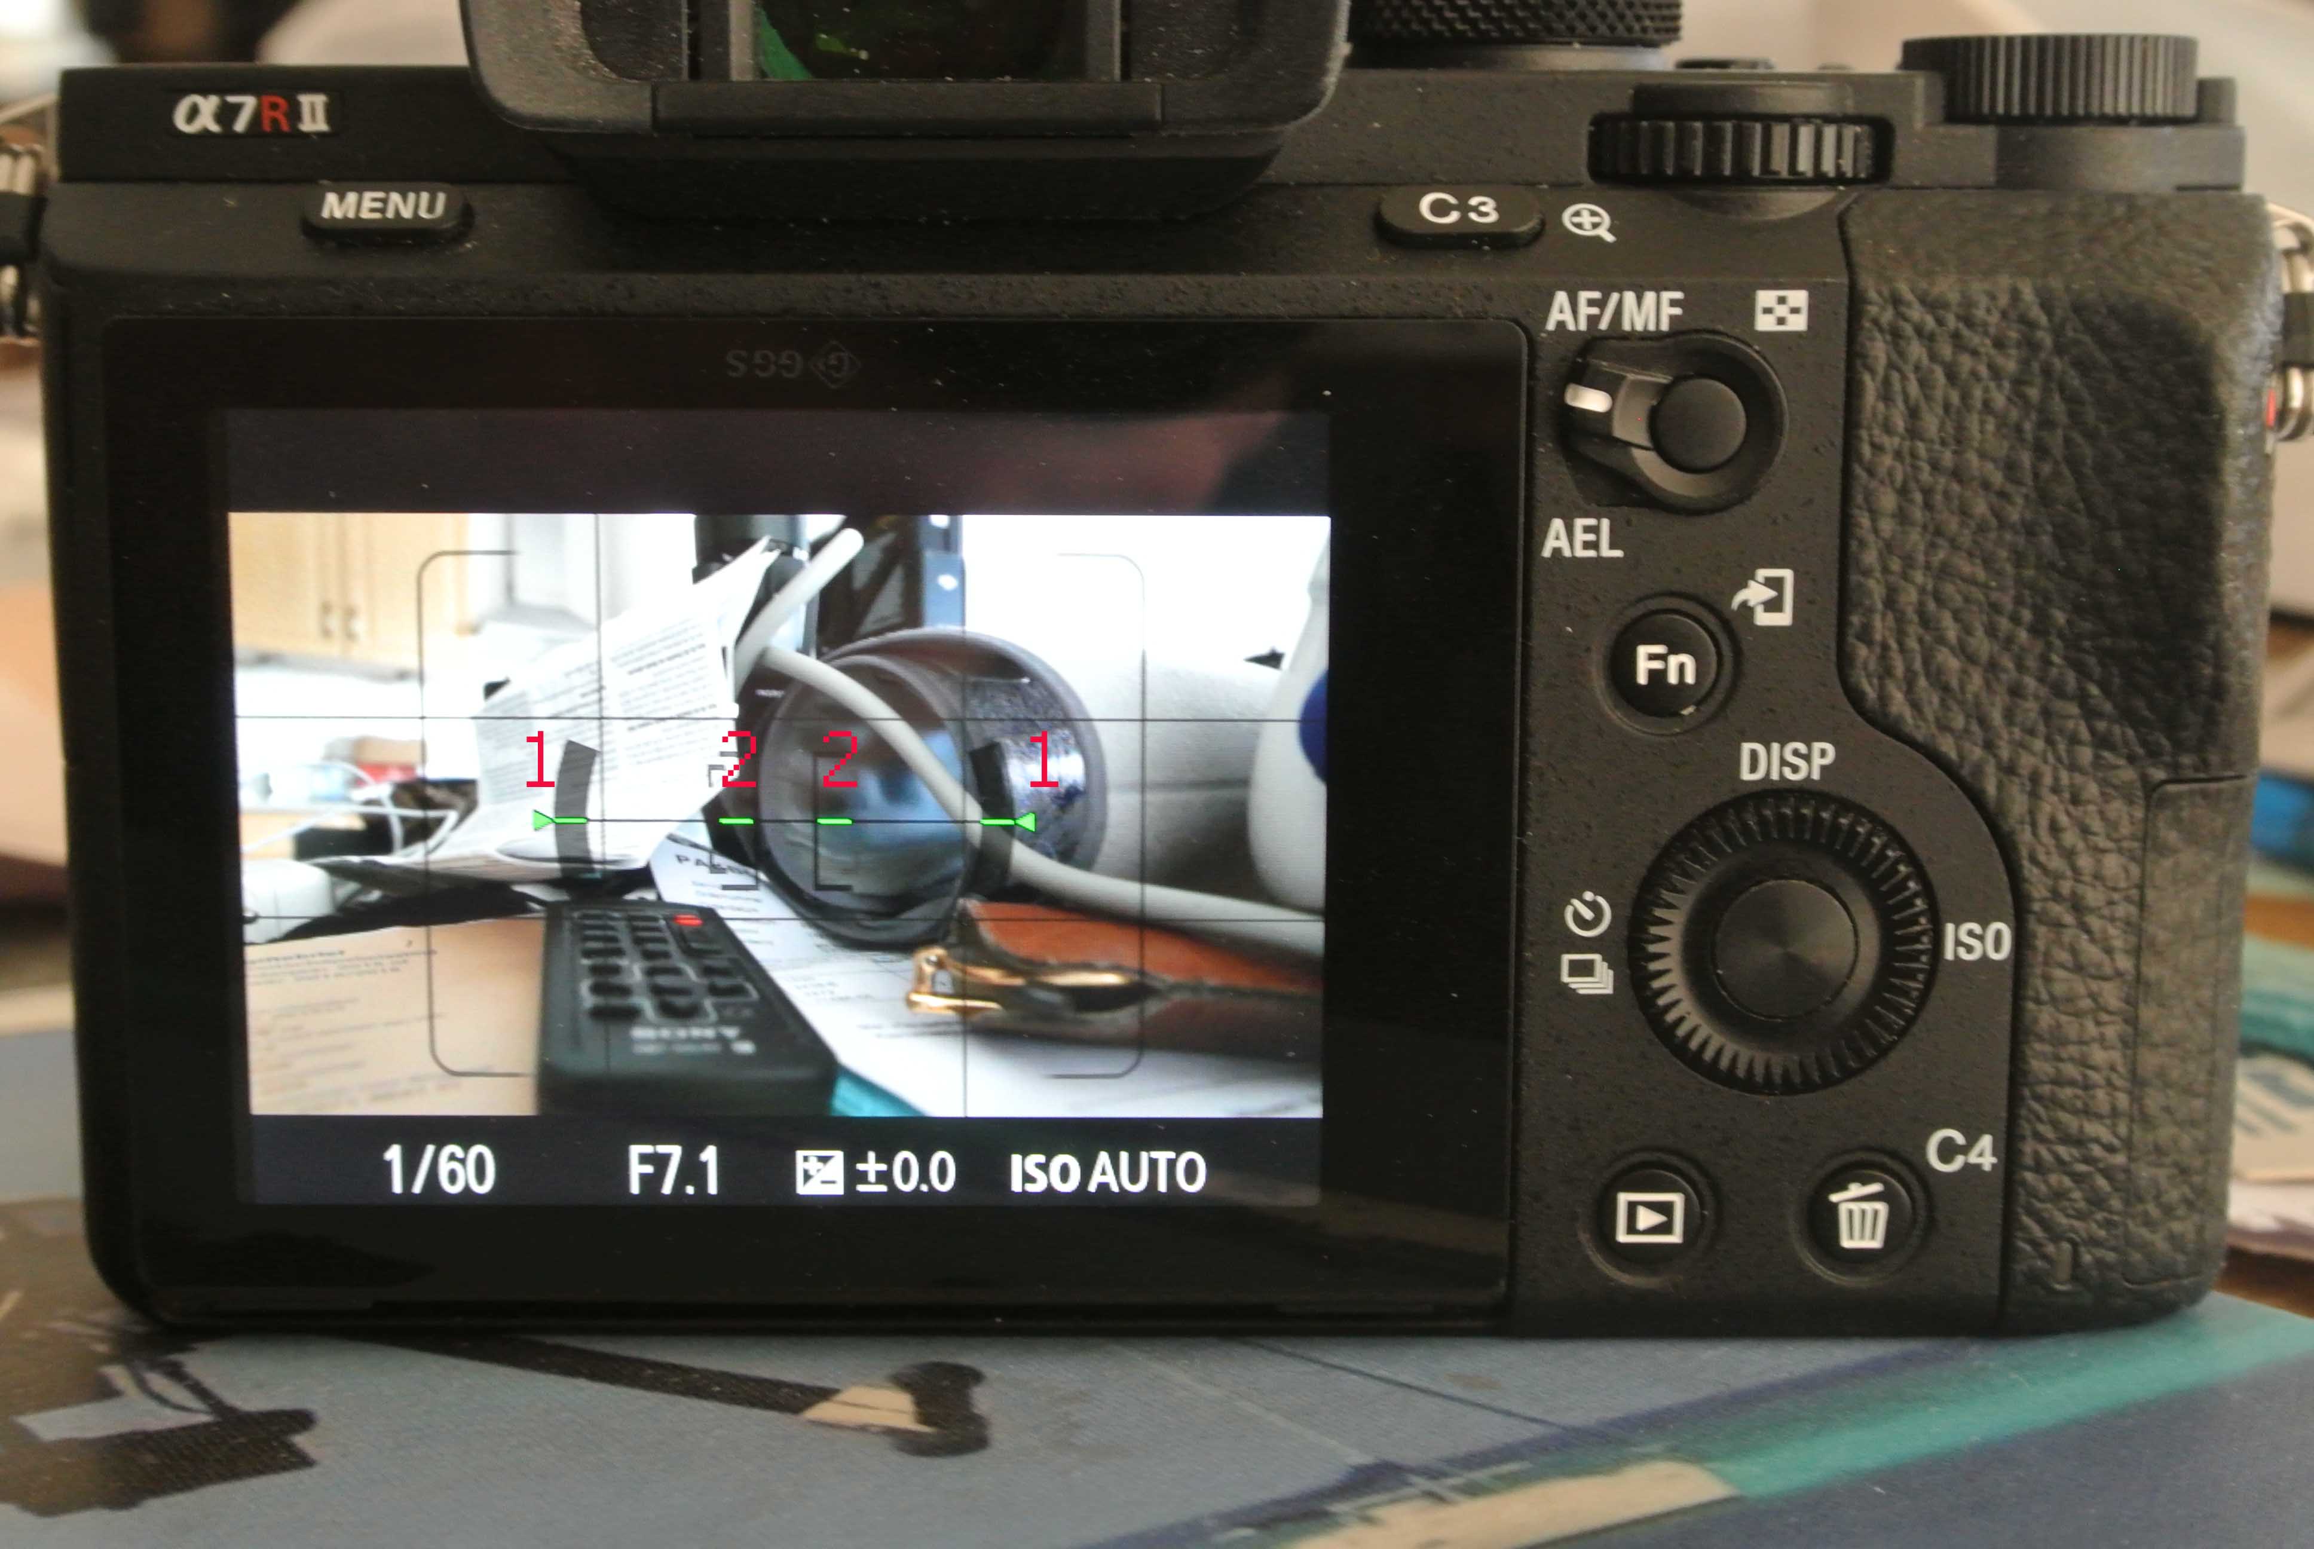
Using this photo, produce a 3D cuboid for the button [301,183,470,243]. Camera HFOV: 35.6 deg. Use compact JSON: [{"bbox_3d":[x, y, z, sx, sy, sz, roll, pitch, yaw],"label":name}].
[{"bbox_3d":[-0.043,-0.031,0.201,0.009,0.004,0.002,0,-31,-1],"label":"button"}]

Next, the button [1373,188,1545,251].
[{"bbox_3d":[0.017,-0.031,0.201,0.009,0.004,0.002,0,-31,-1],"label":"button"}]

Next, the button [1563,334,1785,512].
[{"bbox_3d":[0.028,-0.019,0.199,0.012,0.009,0.004,0,9,-1],"label":"button"}]

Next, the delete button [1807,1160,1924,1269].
[{"bbox_3d":[0.041,0.025,0.207,0.006,0.006,0.002,0,9,-1],"label":"delete button"}]

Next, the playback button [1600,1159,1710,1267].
[{"bbox_3d":[0.029,0.025,0.207,0.006,0.006,0.002,0,9,-1],"label":"playback button"}]

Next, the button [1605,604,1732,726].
[{"bbox_3d":[0.028,-0.006,0.198,0.007,0.007,0.002,0,7,0],"label":"button"}]

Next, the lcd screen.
[{"bbox_3d":[-0.021,0.002,0.204,0.061,0.046,0.003,0,9,-1],"label":"lcd screen"}]

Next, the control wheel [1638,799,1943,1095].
[{"bbox_3d":[0.035,0.009,0.204,0.017,0.017,0.003,0,9,-1],"label":"control wheel"}]

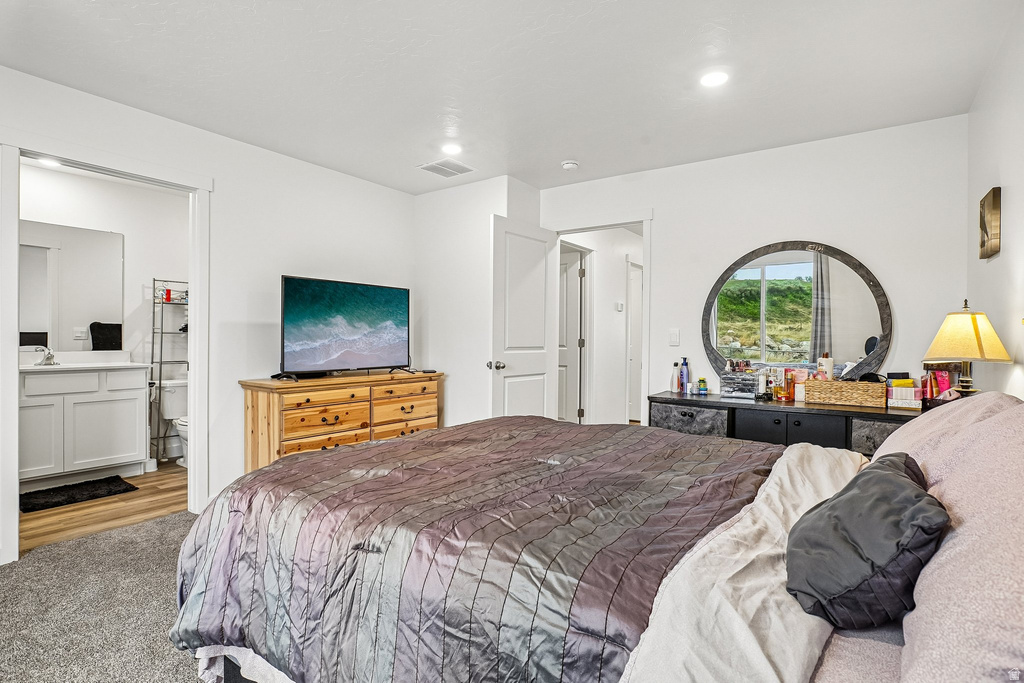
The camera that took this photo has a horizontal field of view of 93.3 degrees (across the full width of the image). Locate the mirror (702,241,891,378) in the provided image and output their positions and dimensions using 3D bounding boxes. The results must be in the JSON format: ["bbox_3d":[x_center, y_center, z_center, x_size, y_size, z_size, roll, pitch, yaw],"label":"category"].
[{"bbox_3d":[1.862,-0.138,3.250,1.100,1.060,0.050,1,1,32],"label":"mirror"}]

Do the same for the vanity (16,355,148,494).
[{"bbox_3d":[-3.360,0.610,3.580,0.550,0.920,0.990,1,1,37],"label":"vanity"}]

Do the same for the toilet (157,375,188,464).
[{"bbox_3d":[-2.790,0.705,4.276,0.700,0.710,0.450,1,1,37],"label":"toilet"}]

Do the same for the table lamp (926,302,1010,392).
[{"bbox_3d":[1.885,0.100,2.010,0.285,0.560,0.285,1,1,32],"label":"table lamp"}]

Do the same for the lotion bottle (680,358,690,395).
[{"bbox_3d":[1.273,0.253,3.560,0.065,0.258,0.065,0,1,-22],"label":"lotion bottle"}]

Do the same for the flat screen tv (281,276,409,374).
[{"bbox_3d":[-1.203,-0.087,3.660,0.230,0.700,1.115,1,1,37],"label":"flat screen tv"}]

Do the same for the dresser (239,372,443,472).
[{"bbox_3d":[-1.205,0.670,3.645,0.510,0.810,1.420,1,1,37],"label":"dresser"}]

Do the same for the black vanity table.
[{"bbox_3d":[1.773,0.750,3.110,1.670,0.710,0.430,1,1,32],"label":"black vanity table"}]

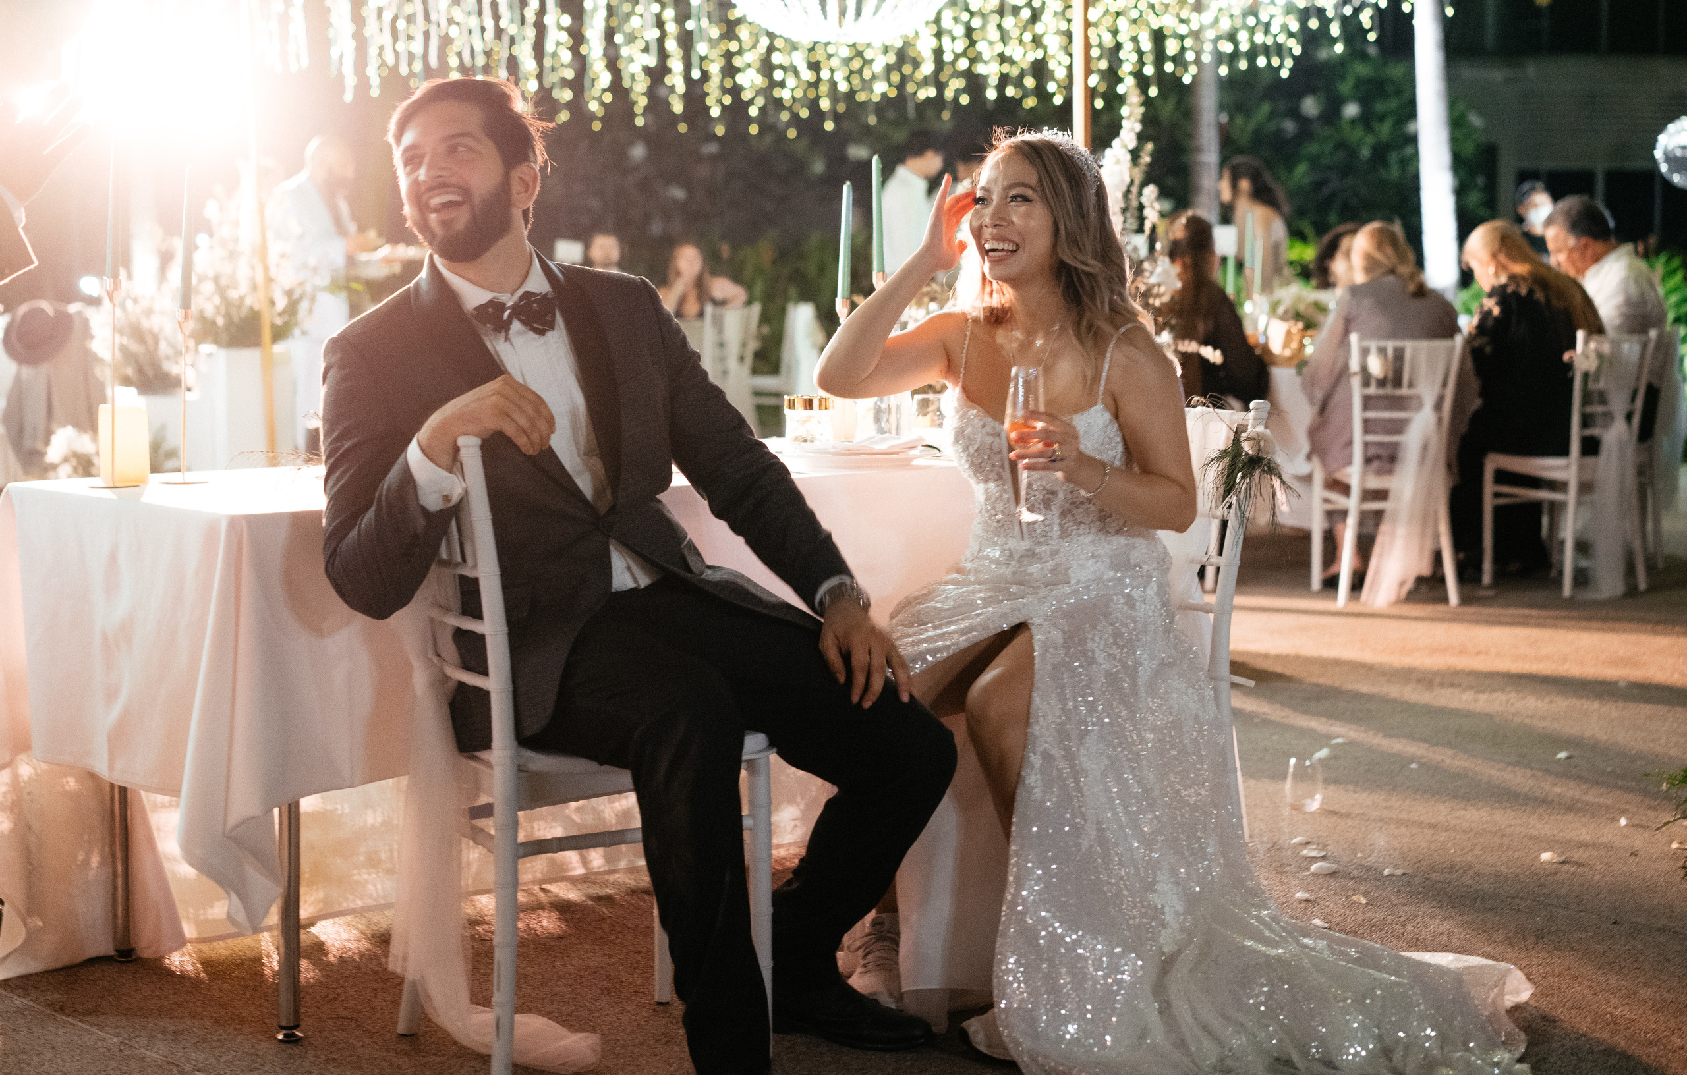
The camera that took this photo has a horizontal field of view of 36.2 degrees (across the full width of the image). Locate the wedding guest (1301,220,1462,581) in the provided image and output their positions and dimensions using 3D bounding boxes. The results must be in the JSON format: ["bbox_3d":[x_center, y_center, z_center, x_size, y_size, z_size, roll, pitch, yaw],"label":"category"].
[{"bbox_3d":[1.855,-0.452,8.889,0.530,1.280,0.720,-1,6,-12],"label":"wedding guest"}]

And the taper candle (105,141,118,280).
[{"bbox_3d":[-1.163,-0.519,4.110,0.021,0.223,0.021,3,6,0],"label":"taper candle"}]

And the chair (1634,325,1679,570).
[{"bbox_3d":[2.922,-0.357,9.798,0.440,0.905,0.415,2,6,17],"label":"chair"}]

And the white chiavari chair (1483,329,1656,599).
[{"bbox_3d":[2.592,-0.279,9.232,0.420,0.920,0.476,-3,7,-30],"label":"white chiavari chair"}]

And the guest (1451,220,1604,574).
[{"bbox_3d":[2.520,-0.490,9.380,0.520,1.310,0.720,-5,8,-38],"label":"guest"}]

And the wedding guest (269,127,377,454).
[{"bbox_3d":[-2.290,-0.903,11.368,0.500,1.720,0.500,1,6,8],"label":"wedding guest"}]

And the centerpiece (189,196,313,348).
[{"bbox_3d":[-2.057,-0.922,8.953,0.435,0.530,0.435,0,6,0],"label":"centerpiece"}]

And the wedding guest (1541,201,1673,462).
[{"bbox_3d":[2.890,-0.611,10.011,0.820,1.420,0.540,3,7,27],"label":"wedding guest"}]

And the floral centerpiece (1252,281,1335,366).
[{"bbox_3d":[1.830,-0.859,10.387,0.360,0.345,0.360,0,6,0],"label":"floral centerpiece"}]

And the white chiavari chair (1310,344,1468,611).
[{"bbox_3d":[1.838,-0.246,8.742,0.415,0.905,0.440,-1,6,-5],"label":"white chiavari chair"}]

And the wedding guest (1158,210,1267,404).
[{"bbox_3d":[1.300,-0.524,9.467,0.500,1.360,0.780,2,6,22],"label":"wedding guest"}]

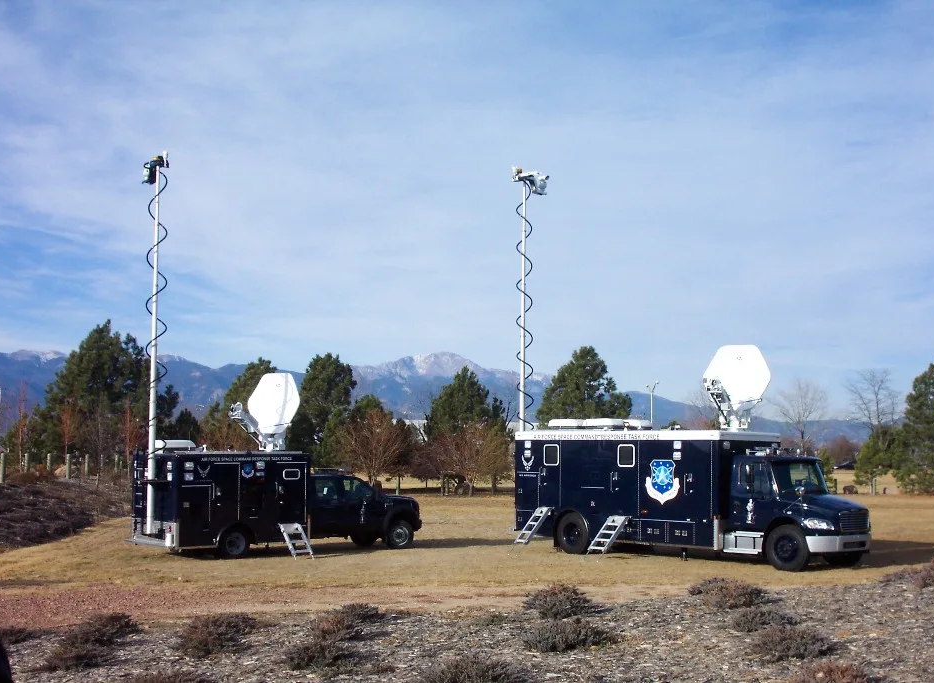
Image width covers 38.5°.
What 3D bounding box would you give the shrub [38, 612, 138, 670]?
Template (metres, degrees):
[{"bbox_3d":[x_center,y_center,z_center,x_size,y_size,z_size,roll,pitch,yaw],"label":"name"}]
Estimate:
[{"bbox_3d":[-4.020,3.186,14.200,1.083,0.577,1.200,1,-5,0],"label":"shrub"}]

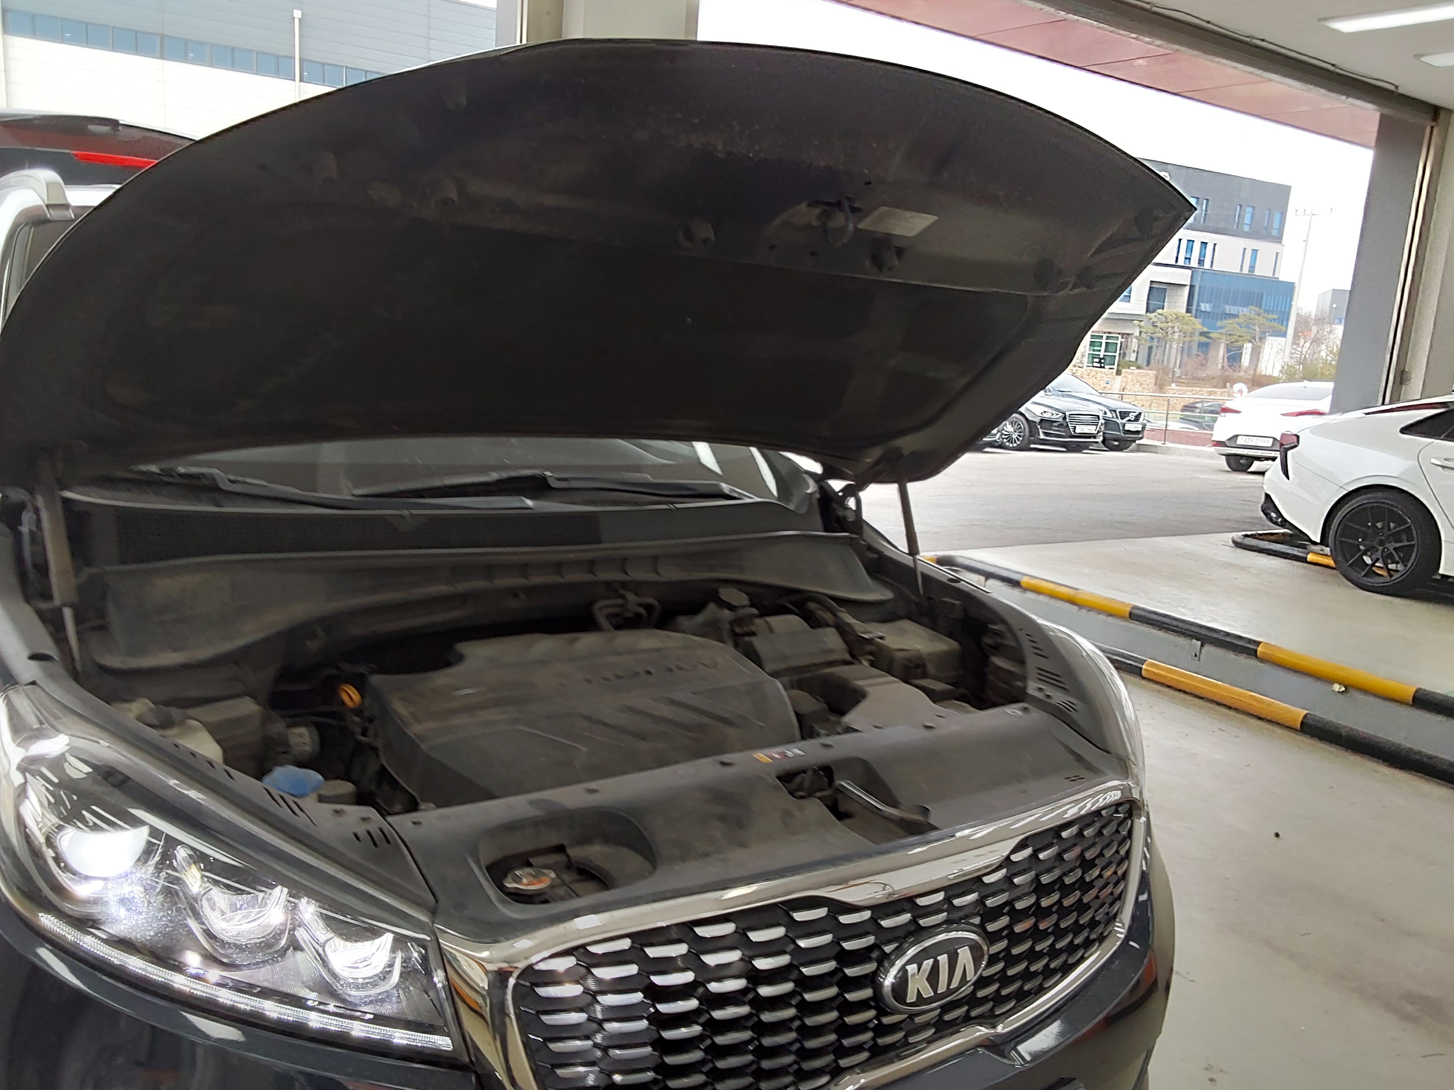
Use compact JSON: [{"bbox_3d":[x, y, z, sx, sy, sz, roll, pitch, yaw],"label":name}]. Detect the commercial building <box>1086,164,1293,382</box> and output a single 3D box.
[{"bbox_3d":[32.874,-24.442,104.291,29.000,16.800,15.000,-1,12,-27],"label":"commercial building"}]

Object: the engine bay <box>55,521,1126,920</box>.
[{"bbox_3d":[-0.095,0.329,1.721,1.460,0.460,0.940,-3,13,-34],"label":"engine bay"}]

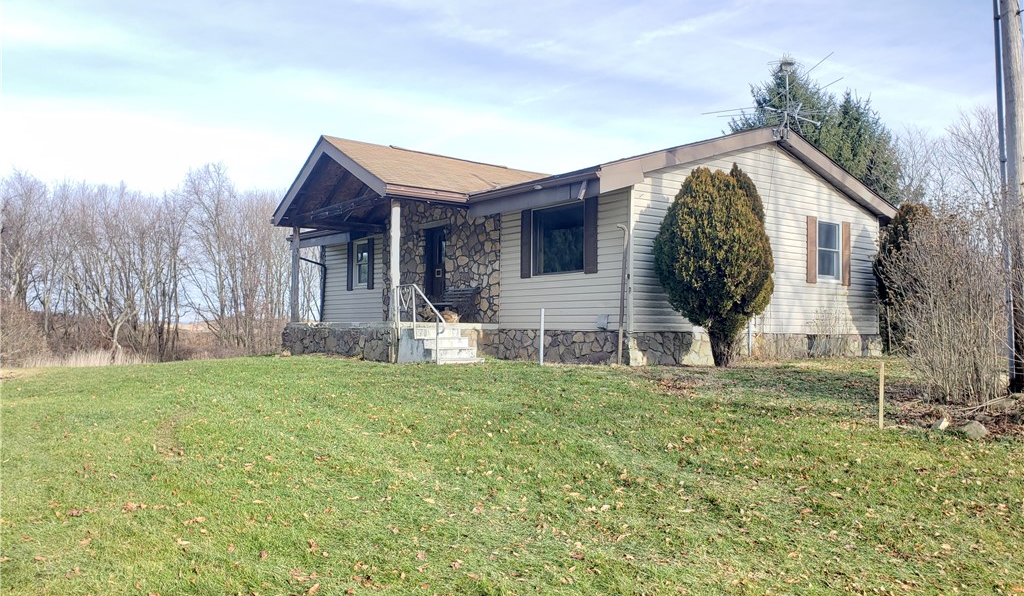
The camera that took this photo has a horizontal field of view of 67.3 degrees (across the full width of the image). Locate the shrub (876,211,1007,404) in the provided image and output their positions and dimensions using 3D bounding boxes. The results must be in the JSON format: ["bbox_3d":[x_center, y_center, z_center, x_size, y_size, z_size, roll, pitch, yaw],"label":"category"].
[{"bbox_3d":[4.747,0.094,8.500,1.450,2.100,1.450,-1,-2,29],"label":"shrub"}]

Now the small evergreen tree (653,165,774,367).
[{"bbox_3d":[3.249,-0.524,12.400,1.900,3.250,1.950,1,-2,0],"label":"small evergreen tree"}]

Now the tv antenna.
[{"bbox_3d":[5.463,-3.891,15.044,1.900,1.650,2.850,2,-3,-36],"label":"tv antenna"}]

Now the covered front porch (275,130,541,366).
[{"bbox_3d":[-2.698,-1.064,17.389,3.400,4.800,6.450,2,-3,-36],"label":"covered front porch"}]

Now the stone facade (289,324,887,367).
[{"bbox_3d":[0.299,1.088,19.615,10.200,0.800,13.300,2,-3,-36],"label":"stone facade"}]

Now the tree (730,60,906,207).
[{"bbox_3d":[10.560,-3.220,26.803,6.000,10.240,6.300,2,-3,-36],"label":"tree"}]

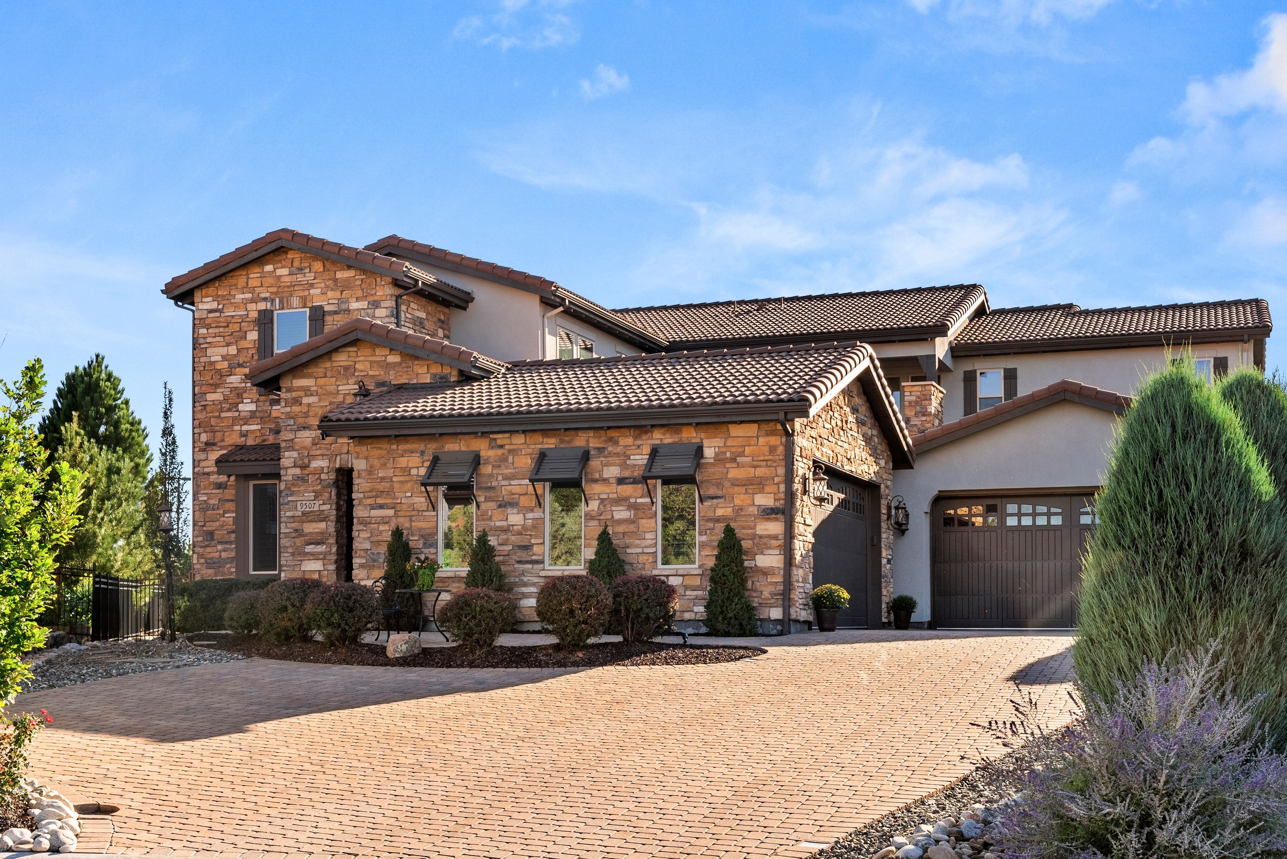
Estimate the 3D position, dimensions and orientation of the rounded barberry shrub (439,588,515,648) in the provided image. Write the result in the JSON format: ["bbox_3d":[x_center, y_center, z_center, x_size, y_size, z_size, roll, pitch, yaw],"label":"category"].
[{"bbox_3d":[-2.210,2.503,20.900,1.010,0.820,1.000,0,-2,0],"label":"rounded barberry shrub"}]

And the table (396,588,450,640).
[{"bbox_3d":[-3.085,2.600,22.000,0.760,0.720,0.740,0,-2,0],"label":"table"}]

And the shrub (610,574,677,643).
[{"bbox_3d":[-0.019,2.308,20.300,0.880,0.880,0.880,0,-2,0],"label":"shrub"}]

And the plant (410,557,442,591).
[{"bbox_3d":[-3.043,2.024,22.000,0.450,0.480,0.450,0,-2,0],"label":"plant"}]

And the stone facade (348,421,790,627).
[{"bbox_3d":[-1.259,1.428,23.050,7.100,2.950,0.400,-1,-2,20],"label":"stone facade"}]

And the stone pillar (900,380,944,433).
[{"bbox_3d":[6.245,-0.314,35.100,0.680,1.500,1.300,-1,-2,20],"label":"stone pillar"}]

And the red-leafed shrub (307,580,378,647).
[{"bbox_3d":[-3.916,2.398,20.400,0.930,0.840,0.920,0,-2,0],"label":"red-leafed shrub"}]

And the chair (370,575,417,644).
[{"bbox_3d":[-3.366,2.424,21.200,0.440,0.900,0.500,2,-3,-41],"label":"chair"}]

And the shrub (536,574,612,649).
[{"bbox_3d":[-0.877,2.307,19.900,0.950,0.940,0.950,0,-2,0],"label":"shrub"}]

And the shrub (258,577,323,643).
[{"bbox_3d":[-4.696,2.415,21.000,0.900,0.880,0.900,0,-2,0],"label":"shrub"}]

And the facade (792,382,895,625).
[{"bbox_3d":[3.151,1.139,25.100,0.400,3.950,7.100,-1,-2,20],"label":"facade"}]

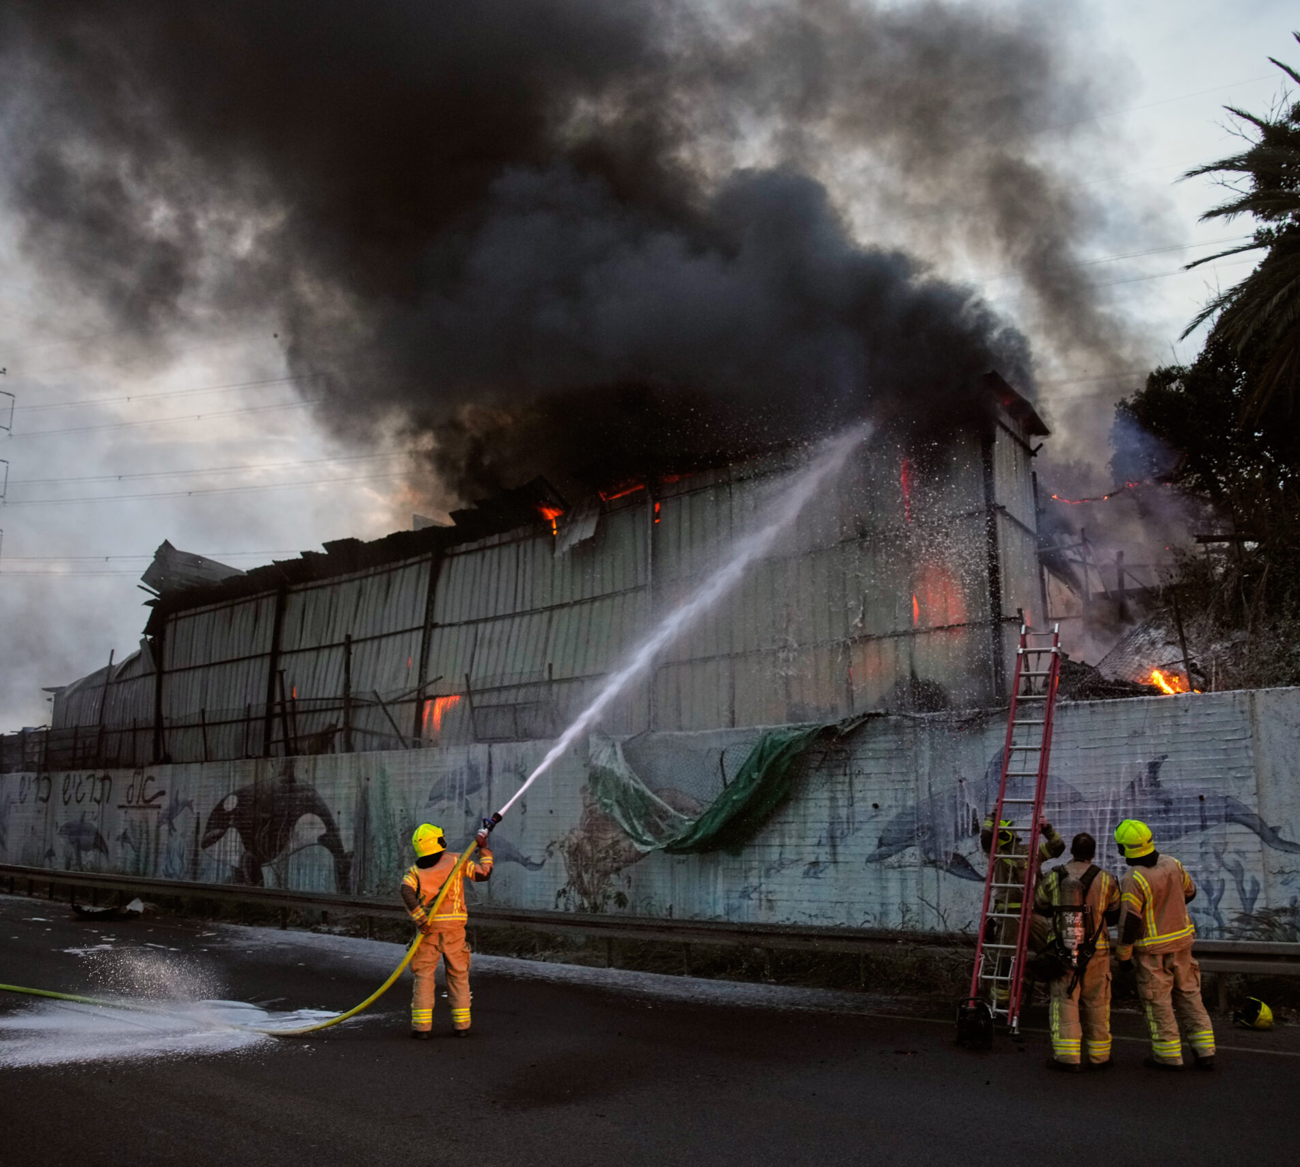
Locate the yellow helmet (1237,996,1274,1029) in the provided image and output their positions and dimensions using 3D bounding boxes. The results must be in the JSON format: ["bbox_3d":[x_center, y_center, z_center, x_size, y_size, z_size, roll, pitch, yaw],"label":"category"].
[{"bbox_3d":[5.445,3.867,10.500,0.270,0.250,0.310,14,-3,29],"label":"yellow helmet"}]

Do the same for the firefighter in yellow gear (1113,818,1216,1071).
[{"bbox_3d":[3.982,2.811,9.169,0.660,1.860,0.500,-1,-11,7],"label":"firefighter in yellow gear"}]

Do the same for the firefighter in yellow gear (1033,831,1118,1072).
[{"bbox_3d":[3.343,2.861,9.161,0.620,1.770,0.540,-4,-11,21],"label":"firefighter in yellow gear"}]

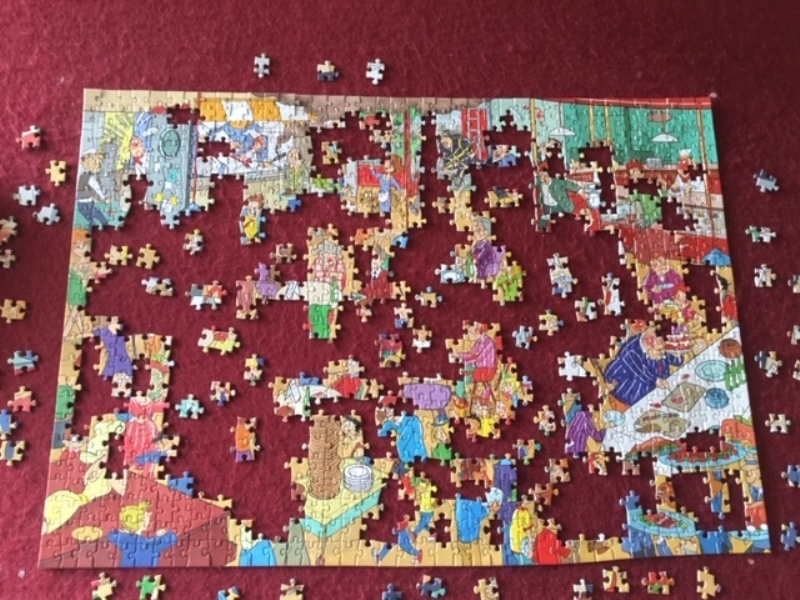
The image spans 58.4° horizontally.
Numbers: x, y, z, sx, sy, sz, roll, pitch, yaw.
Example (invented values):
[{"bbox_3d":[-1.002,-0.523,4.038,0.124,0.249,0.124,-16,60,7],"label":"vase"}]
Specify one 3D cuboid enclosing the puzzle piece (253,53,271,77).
[{"bbox_3d":[-0.150,-0.255,0.781,0.017,0.002,0.031,2,77,-2],"label":"puzzle piece"}]

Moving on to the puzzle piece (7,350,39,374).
[{"bbox_3d":[-0.363,0.060,0.691,0.029,0.002,0.023,-7,77,-4],"label":"puzzle piece"}]

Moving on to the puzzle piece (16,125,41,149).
[{"bbox_3d":[-0.386,-0.169,0.745,0.024,0.003,0.024,-11,77,-5],"label":"puzzle piece"}]

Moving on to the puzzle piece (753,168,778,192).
[{"bbox_3d":[0.395,-0.127,0.776,0.029,0.003,0.024,25,76,3],"label":"puzzle piece"}]

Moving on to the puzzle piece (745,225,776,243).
[{"bbox_3d":[0.384,-0.070,0.764,0.033,0.002,0.018,3,77,-2],"label":"puzzle piece"}]

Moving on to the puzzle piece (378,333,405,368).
[{"bbox_3d":[-0.010,0.050,0.714,0.030,0.002,0.033,1,76,-3],"label":"puzzle piece"}]

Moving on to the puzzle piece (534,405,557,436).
[{"bbox_3d":[0.141,0.118,0.702,0.022,0.002,0.030,1,76,-3],"label":"puzzle piece"}]

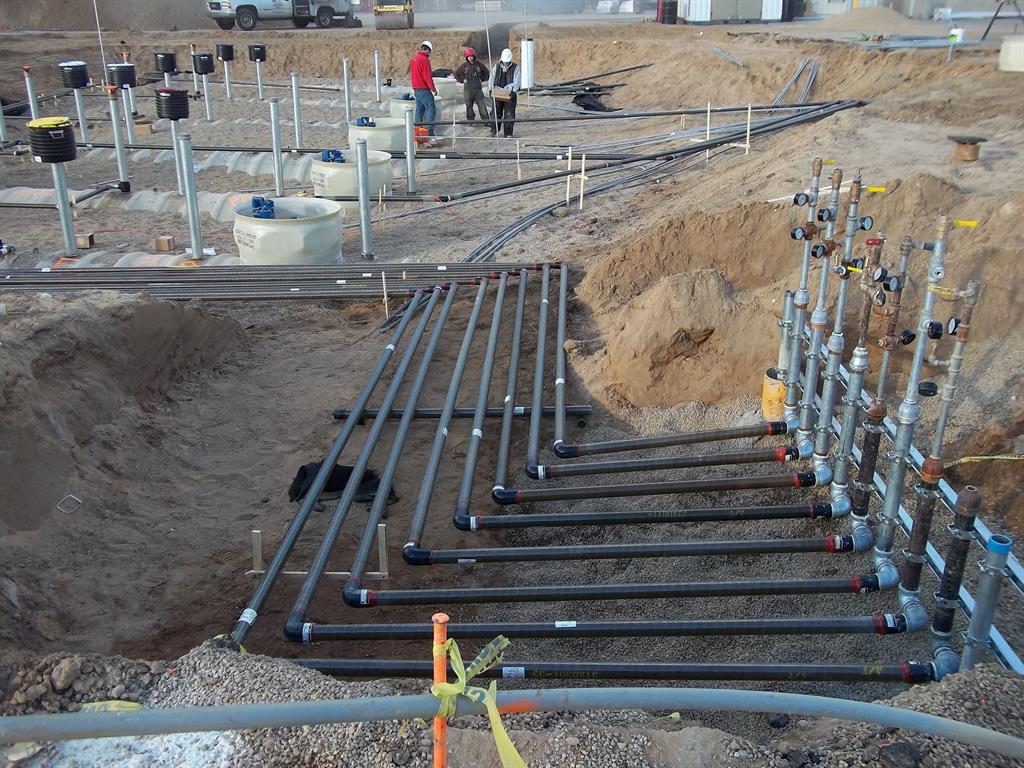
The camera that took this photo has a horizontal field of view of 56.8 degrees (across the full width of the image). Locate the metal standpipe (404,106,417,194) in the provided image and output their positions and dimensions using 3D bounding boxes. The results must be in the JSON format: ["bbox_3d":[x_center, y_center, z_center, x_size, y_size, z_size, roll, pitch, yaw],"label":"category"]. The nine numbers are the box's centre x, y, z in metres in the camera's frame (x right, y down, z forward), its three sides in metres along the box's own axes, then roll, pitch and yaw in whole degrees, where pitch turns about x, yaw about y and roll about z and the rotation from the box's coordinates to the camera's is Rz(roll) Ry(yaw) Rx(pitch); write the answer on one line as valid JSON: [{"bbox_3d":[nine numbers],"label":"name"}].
[{"bbox_3d":[-1.540,-3.563,14.455,0.120,1.272,0.120,0,22,0],"label":"metal standpipe"}]

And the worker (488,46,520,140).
[{"bbox_3d":[-0.155,-6.000,19.609,0.680,1.767,0.500,3,23,6],"label":"worker"}]

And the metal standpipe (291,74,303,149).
[{"bbox_3d":[-4.066,-5.165,17.997,0.130,1.444,0.130,0,23,0],"label":"metal standpipe"}]

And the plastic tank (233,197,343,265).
[{"bbox_3d":[-2.358,-1.590,10.031,1.130,0.530,1.130,0,22,0],"label":"plastic tank"}]

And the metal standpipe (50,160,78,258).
[{"bbox_3d":[-4.787,-1.864,10.145,0.115,0.983,0.115,1,22,2],"label":"metal standpipe"}]

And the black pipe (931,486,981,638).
[{"bbox_3d":[1.510,0.615,3.221,0.070,0.562,0.070,1,22,2],"label":"black pipe"}]

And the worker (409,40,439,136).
[{"bbox_3d":[-1.726,-5.916,19.056,0.420,1.860,0.550,-13,25,-29],"label":"worker"}]

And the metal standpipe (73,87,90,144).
[{"bbox_3d":[-8.284,-5.143,18.216,0.115,1.005,0.115,1,22,2],"label":"metal standpipe"}]

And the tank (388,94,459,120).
[{"bbox_3d":[-2.291,-6.591,22.820,1.240,0.630,1.240,0,23,0],"label":"tank"}]

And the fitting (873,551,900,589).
[{"bbox_3d":[1.522,0.754,3.846,0.105,0.120,0.100,1,22,2],"label":"fitting"}]

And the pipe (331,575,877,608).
[{"bbox_3d":[0.403,0.857,3.901,2.193,0.066,0.068,-2,22,3],"label":"pipe"}]

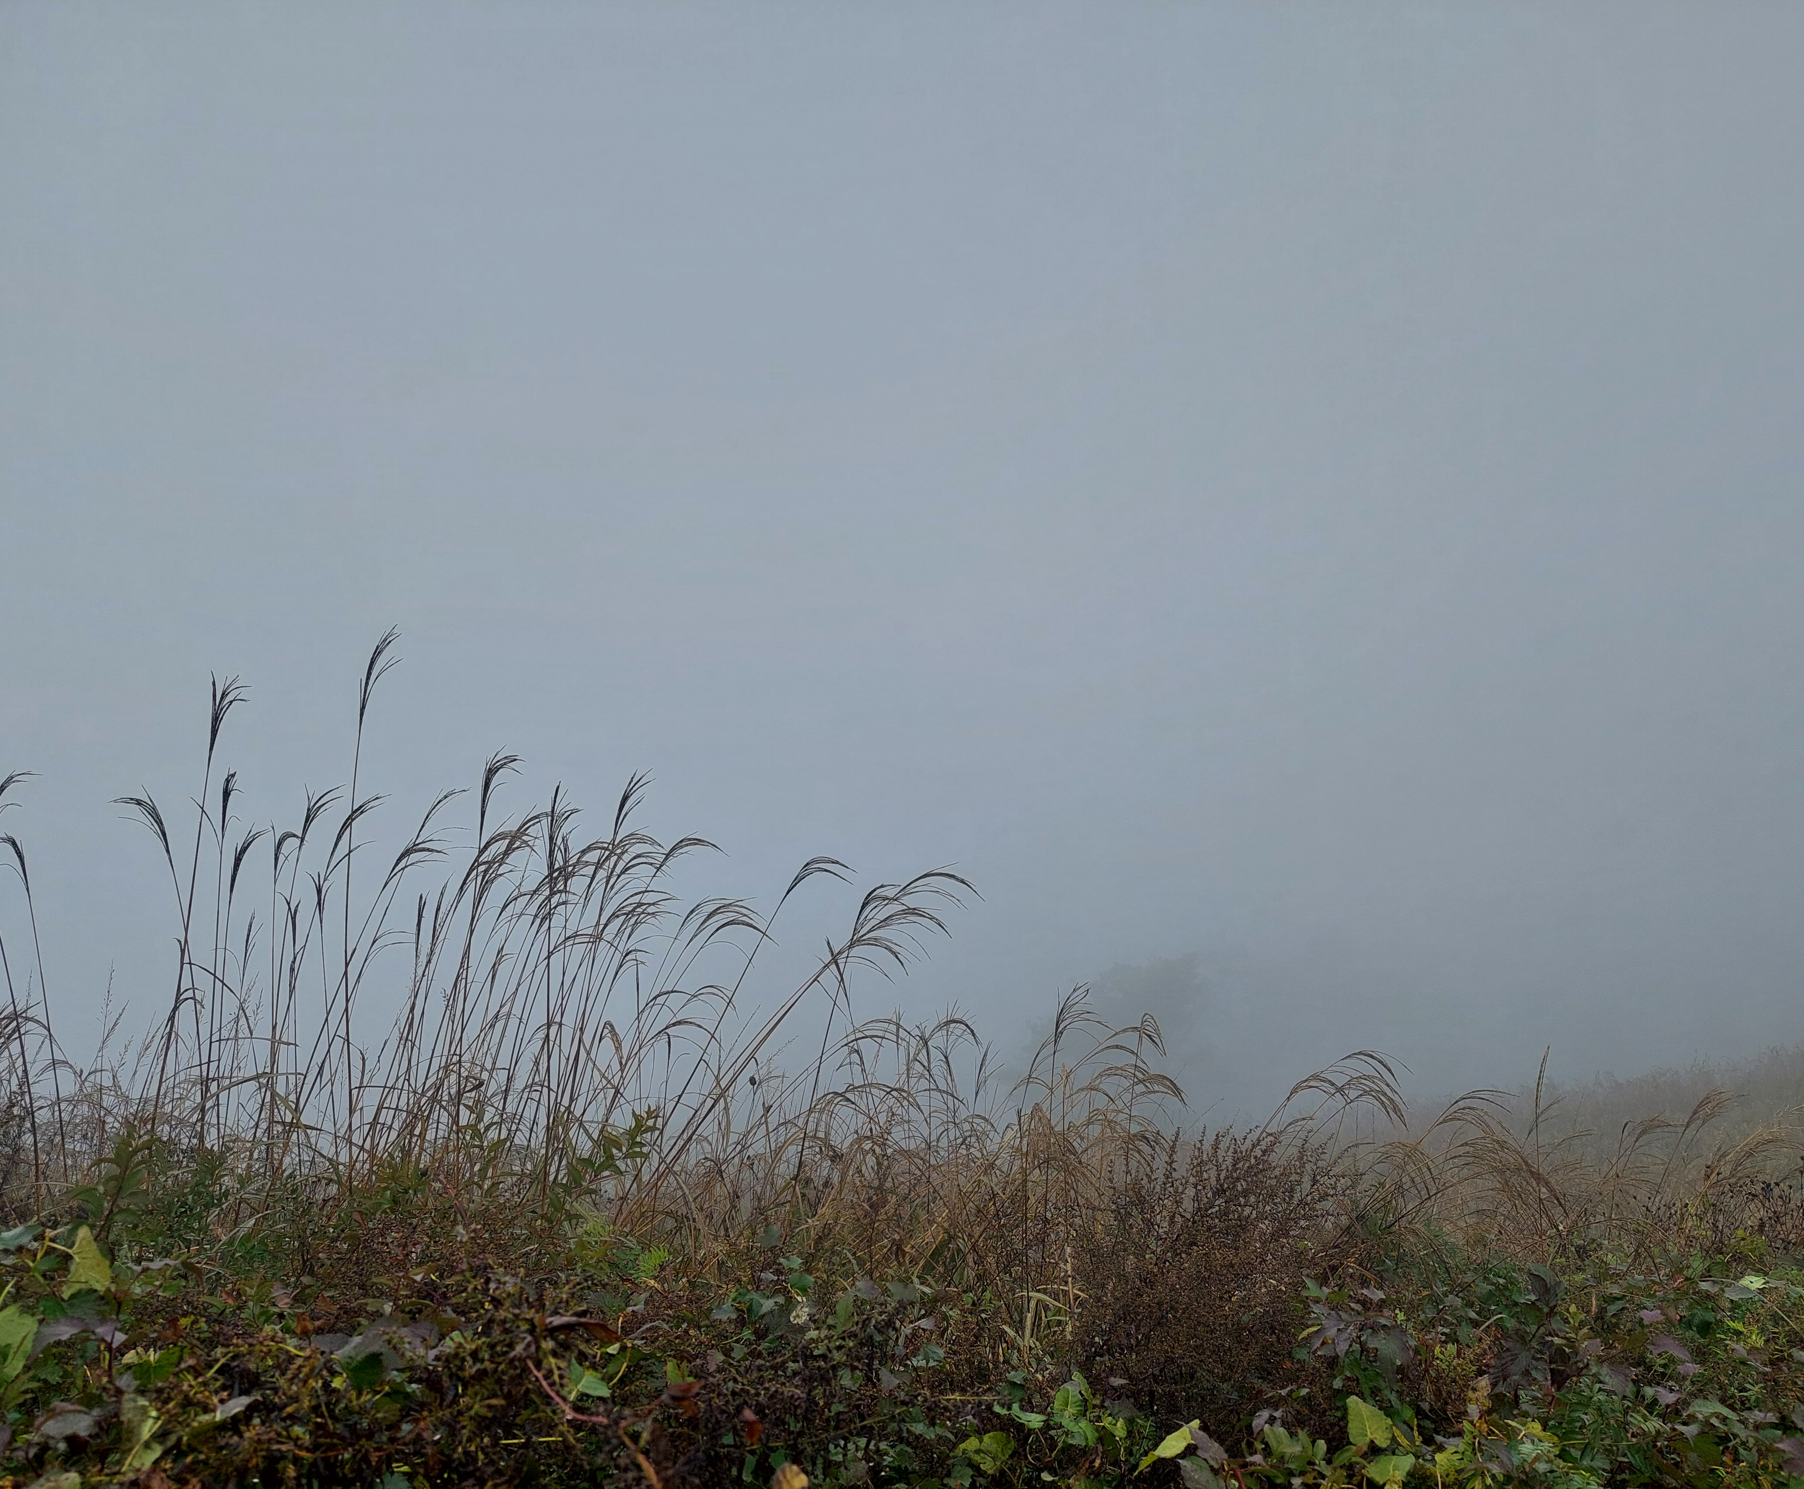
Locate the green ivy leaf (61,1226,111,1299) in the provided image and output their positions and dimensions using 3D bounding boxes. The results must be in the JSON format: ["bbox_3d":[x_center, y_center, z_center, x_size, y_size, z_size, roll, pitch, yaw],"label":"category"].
[{"bbox_3d":[-1.136,0.721,2.000,0.072,0.098,0.040,3,-8,-18],"label":"green ivy leaf"}]

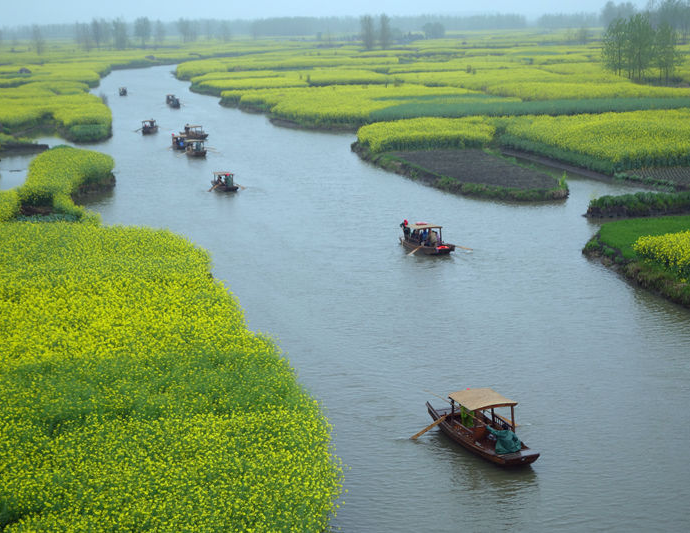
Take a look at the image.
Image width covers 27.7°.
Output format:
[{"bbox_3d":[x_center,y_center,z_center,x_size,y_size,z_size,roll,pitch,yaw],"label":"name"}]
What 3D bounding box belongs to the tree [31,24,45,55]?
[{"bbox_3d":[-149.785,-110.786,683.978,6.120,15.180,6.120,-1,10,0],"label":"tree"}]

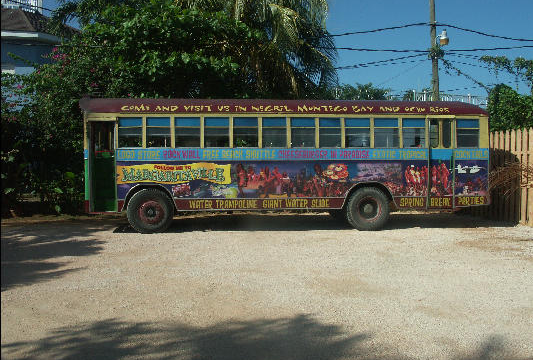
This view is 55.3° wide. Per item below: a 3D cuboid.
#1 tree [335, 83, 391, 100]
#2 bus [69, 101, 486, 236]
[{"bbox_3d":[5.992,-2.691,32.102,4.400,6.900,4.400,0,2,0],"label":"tree"},{"bbox_3d":[0.495,-0.420,13.411,9.950,3.270,2.450,0,2,-4],"label":"bus"}]

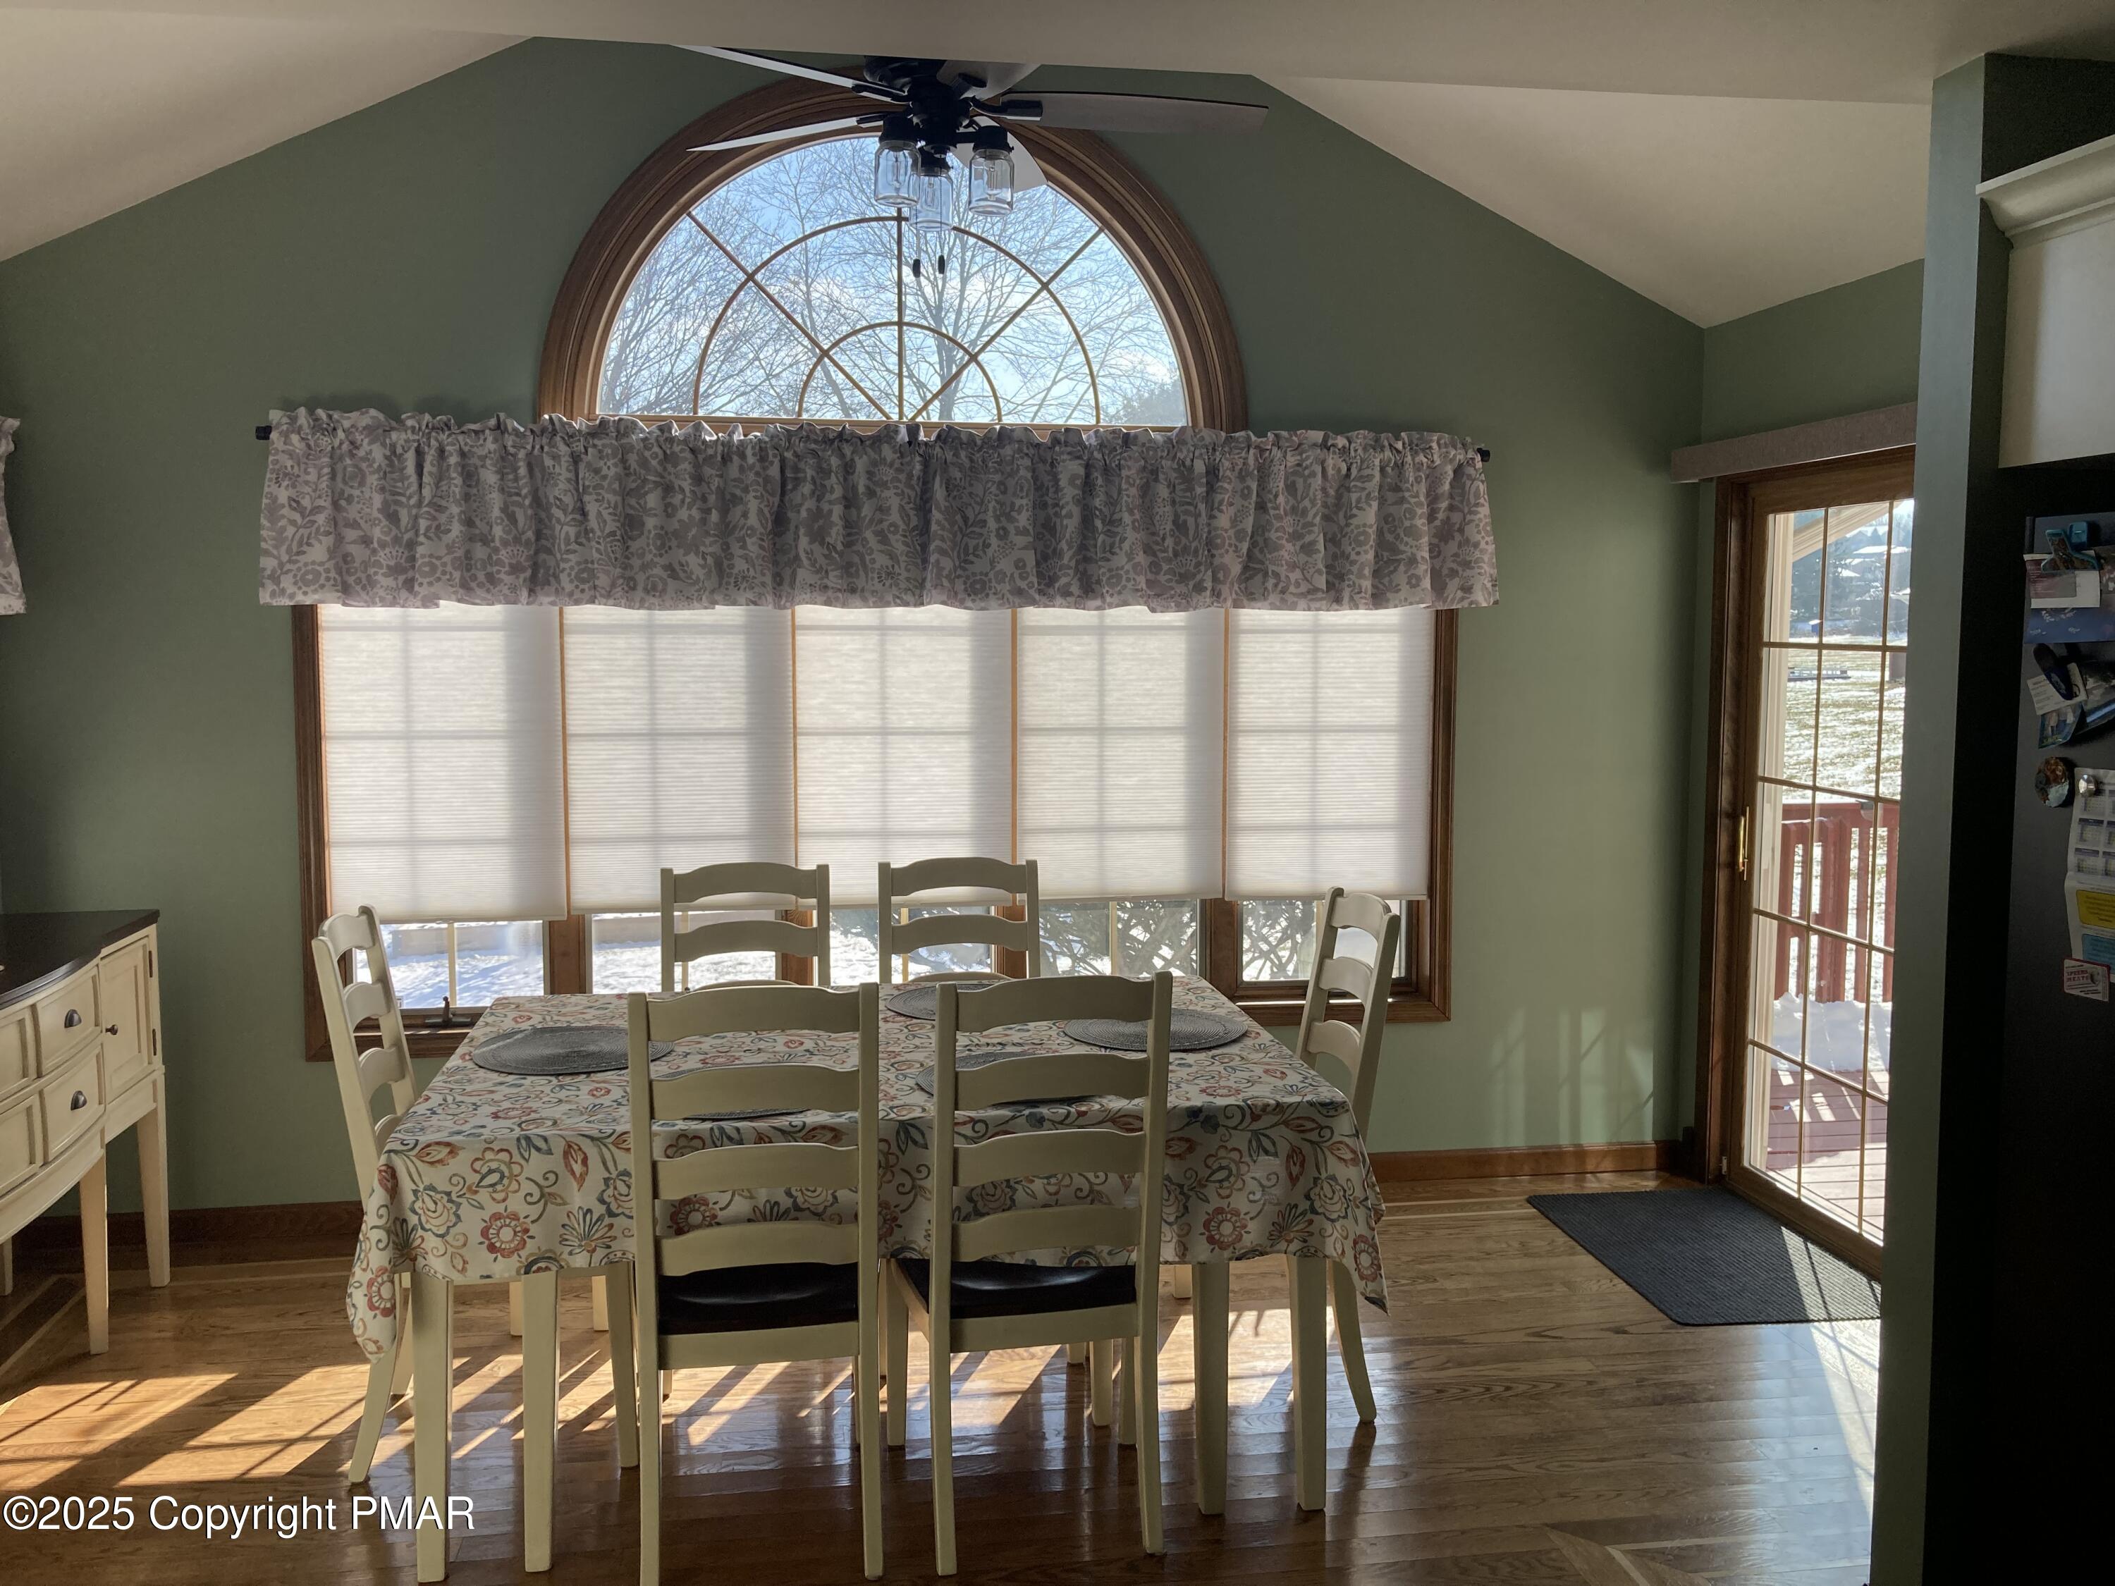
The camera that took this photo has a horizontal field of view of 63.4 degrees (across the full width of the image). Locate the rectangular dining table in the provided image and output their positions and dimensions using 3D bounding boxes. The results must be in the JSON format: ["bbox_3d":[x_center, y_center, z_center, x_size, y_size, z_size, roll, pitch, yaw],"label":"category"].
[{"bbox_3d":[-0.378,0.899,3.532,1.740,0.776,1.210,-1,6,-8],"label":"rectangular dining table"}]

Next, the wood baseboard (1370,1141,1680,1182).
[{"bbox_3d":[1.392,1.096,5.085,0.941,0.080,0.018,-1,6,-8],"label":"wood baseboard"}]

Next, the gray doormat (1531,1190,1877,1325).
[{"bbox_3d":[1.701,1.189,4.476,0.610,0.010,0.915,-1,6,-8],"label":"gray doormat"}]

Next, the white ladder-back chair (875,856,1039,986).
[{"bbox_3d":[-0.201,0.719,3.965,0.475,1.050,0.585,-1,6,-8],"label":"white ladder-back chair"}]

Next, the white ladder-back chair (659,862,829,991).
[{"bbox_3d":[-0.710,0.727,3.895,0.475,1.050,0.585,-1,6,-8],"label":"white ladder-back chair"}]

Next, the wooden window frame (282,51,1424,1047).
[{"bbox_3d":[-0.432,-0.599,4.682,3.187,2.597,0.130,-1,6,-8],"label":"wooden window frame"}]

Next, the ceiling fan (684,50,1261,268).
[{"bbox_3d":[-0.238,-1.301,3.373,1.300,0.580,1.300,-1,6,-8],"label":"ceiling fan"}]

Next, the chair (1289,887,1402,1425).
[{"bbox_3d":[0.376,0.751,3.631,0.585,1.050,0.475,-1,6,-8],"label":"chair"}]

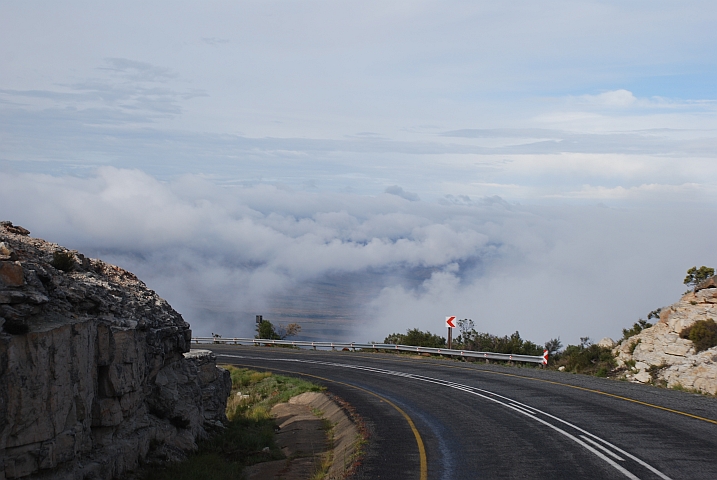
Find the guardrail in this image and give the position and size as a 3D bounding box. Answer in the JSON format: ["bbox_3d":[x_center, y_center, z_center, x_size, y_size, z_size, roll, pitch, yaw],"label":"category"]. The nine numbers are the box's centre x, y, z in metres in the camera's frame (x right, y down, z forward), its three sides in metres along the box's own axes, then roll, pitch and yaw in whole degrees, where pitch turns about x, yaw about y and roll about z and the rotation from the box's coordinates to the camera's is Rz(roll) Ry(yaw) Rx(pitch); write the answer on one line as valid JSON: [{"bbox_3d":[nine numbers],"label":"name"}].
[{"bbox_3d":[-1.600,7.600,91.500,3.300,0.780,61.500,0,-3,-23],"label":"guardrail"}]

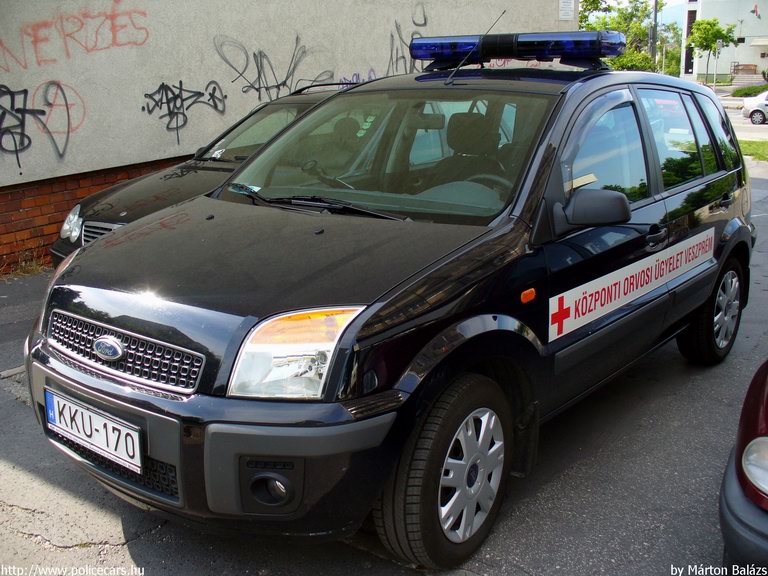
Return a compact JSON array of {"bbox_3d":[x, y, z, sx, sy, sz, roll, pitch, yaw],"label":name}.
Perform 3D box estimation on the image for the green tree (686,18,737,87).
[{"bbox_3d":[21.543,-15.557,54.000,3.300,4.300,3.300,4,14,21],"label":"green tree"}]

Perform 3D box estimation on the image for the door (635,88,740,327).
[{"bbox_3d":[1.438,-0.416,3.891,0.250,1.040,0.930,10,18,39],"label":"door"}]

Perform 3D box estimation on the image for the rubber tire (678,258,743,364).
[{"bbox_3d":[1.819,0.110,4.509,0.195,0.610,0.610,10,18,39],"label":"rubber tire"}]

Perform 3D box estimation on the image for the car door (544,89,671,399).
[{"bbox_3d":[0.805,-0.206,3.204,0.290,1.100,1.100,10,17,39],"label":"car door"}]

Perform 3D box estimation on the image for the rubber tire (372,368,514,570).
[{"bbox_3d":[0.208,0.576,2.622,0.195,0.605,0.605,9,16,34],"label":"rubber tire"}]

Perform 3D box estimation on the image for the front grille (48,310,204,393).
[{"bbox_3d":[-0.804,0.183,2.486,0.820,0.140,0.100,10,18,39],"label":"front grille"}]

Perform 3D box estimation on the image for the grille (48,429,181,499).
[{"bbox_3d":[-0.853,0.496,2.499,0.710,0.110,0.080,10,17,39],"label":"grille"}]

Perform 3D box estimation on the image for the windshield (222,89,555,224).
[{"bbox_3d":[0.038,-0.564,3.343,1.340,0.140,0.910,10,49,39],"label":"windshield"}]

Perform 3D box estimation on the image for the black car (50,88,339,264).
[{"bbox_3d":[-0.365,-0.853,6.697,1.730,1.460,4.540,9,17,35],"label":"black car"}]

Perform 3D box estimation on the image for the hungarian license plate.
[{"bbox_3d":[-0.876,0.421,2.454,0.520,0.120,0.020,10,17,39],"label":"hungarian license plate"}]

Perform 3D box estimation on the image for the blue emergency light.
[{"bbox_3d":[0.612,-1.138,3.924,1.080,0.160,0.280,10,17,39],"label":"blue emergency light"}]

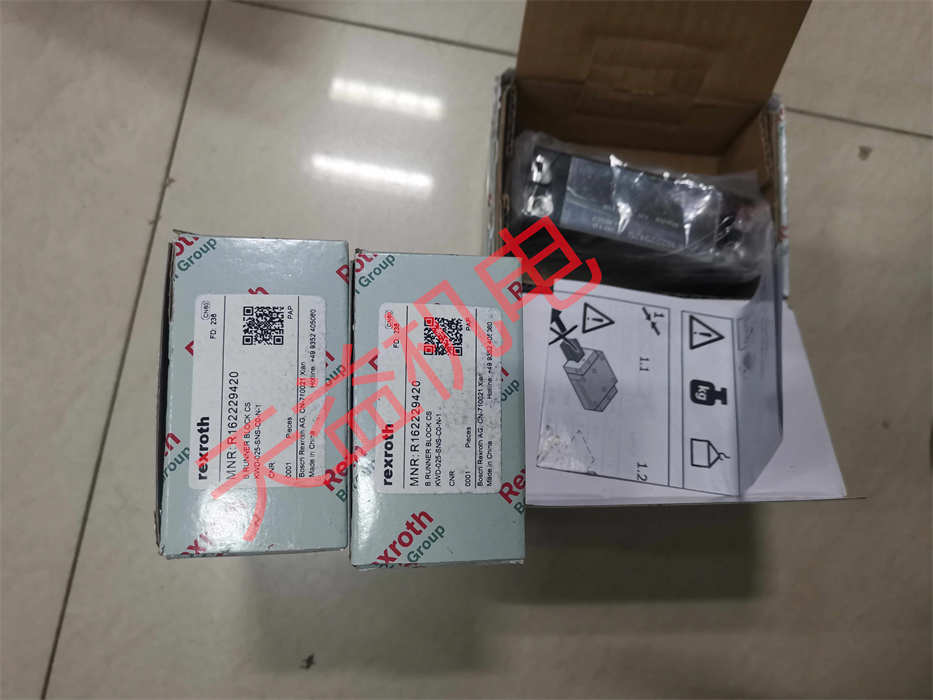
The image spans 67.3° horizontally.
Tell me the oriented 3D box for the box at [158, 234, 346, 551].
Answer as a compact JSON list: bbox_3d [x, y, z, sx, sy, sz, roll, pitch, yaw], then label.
[{"bbox_3d":[-0.079,0.020,0.287,0.067,0.060,0.116,-1,80,-4],"label":"box"}]

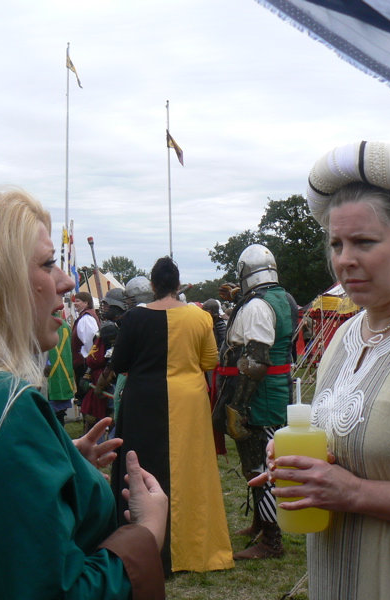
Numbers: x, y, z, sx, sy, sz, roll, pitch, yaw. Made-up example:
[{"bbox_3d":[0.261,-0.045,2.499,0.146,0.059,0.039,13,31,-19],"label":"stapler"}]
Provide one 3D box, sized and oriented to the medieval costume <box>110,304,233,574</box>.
[{"bbox_3d":[-0.132,0.735,5.035,0.660,1.420,0.480,0,-1,-3],"label":"medieval costume"}]

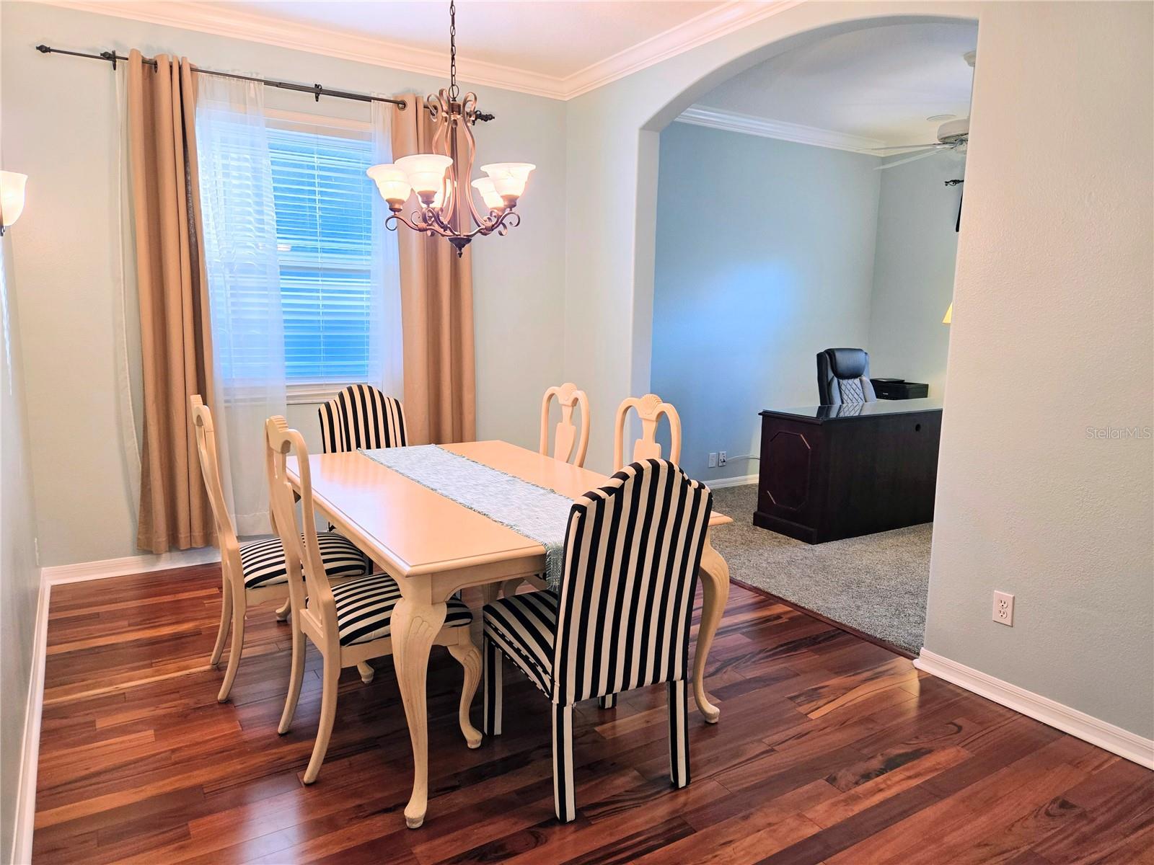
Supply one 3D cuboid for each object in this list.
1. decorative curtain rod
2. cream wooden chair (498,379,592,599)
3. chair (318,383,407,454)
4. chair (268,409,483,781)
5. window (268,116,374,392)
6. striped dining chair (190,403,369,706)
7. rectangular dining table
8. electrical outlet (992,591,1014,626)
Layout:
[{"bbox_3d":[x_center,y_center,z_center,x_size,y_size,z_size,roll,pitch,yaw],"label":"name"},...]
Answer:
[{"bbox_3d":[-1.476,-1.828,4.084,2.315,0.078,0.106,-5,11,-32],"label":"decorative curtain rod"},{"bbox_3d":[-0.273,0.326,3.442,0.561,1.093,0.518,-5,11,-32],"label":"cream wooden chair"},{"bbox_3d":[-0.880,0.322,3.567,0.476,1.039,0.639,-5,11,-32],"label":"chair"},{"bbox_3d":[-0.675,0.472,2.485,0.561,1.093,0.518,-5,11,-32],"label":"chair"},{"bbox_3d":[-1.588,-0.988,4.404,0.909,1.420,0.050,-5,11,-32],"label":"window"},{"bbox_3d":[-1.123,0.392,2.941,0.561,1.093,0.518,-4,11,-30],"label":"striped dining chair"},{"bbox_3d":[-0.432,0.566,3.046,1.127,0.738,1.725,-5,11,-32],"label":"rectangular dining table"},{"bbox_3d":[1.567,0.649,2.821,0.009,0.114,0.070,-5,11,-32],"label":"electrical outlet"}]

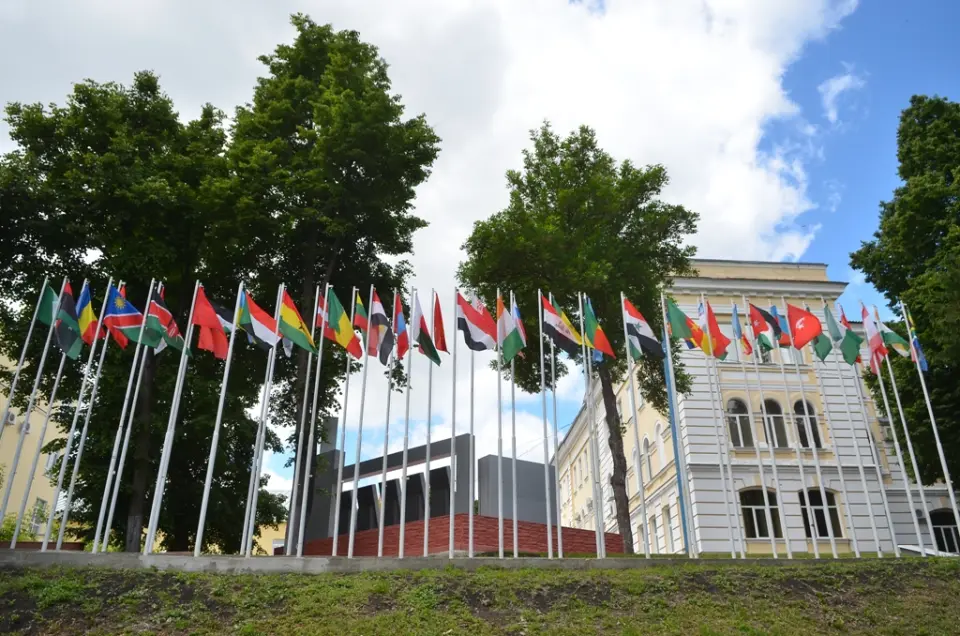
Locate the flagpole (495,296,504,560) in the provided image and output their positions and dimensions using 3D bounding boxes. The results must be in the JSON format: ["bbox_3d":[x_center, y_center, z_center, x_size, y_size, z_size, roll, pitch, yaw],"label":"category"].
[{"bbox_3d":[0.436,2.073,14.598,0.080,6.020,0.080,1,-23,-2],"label":"flagpole"}]

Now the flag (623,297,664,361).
[{"bbox_3d":[3.971,0.252,16.165,0.949,1.601,0.350,1,-23,-3],"label":"flag"}]

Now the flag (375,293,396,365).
[{"bbox_3d":[-2.198,0.243,15.395,0.750,1.600,0.300,18,-29,-36],"label":"flag"}]

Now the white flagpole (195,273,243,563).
[{"bbox_3d":[-5.544,1.932,14.261,0.090,6.000,0.090,0,-23,0],"label":"white flagpole"}]

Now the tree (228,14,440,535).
[{"bbox_3d":[-5.081,-2.537,22.124,7.600,19.700,7.400,1,-23,-2],"label":"tree"}]

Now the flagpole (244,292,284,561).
[{"bbox_3d":[-4.869,2.061,15.049,0.090,6.350,0.090,0,-23,0],"label":"flagpole"}]

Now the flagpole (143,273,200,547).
[{"bbox_3d":[-6.531,1.894,14.238,0.090,6.000,0.090,0,-23,0],"label":"flagpole"}]

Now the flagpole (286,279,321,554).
[{"bbox_3d":[-4.197,2.209,15.952,0.080,6.600,0.080,1,-23,-2],"label":"flagpole"}]

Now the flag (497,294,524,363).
[{"bbox_3d":[0.738,0.271,15.504,0.660,1.700,0.350,1,-23,-2],"label":"flag"}]

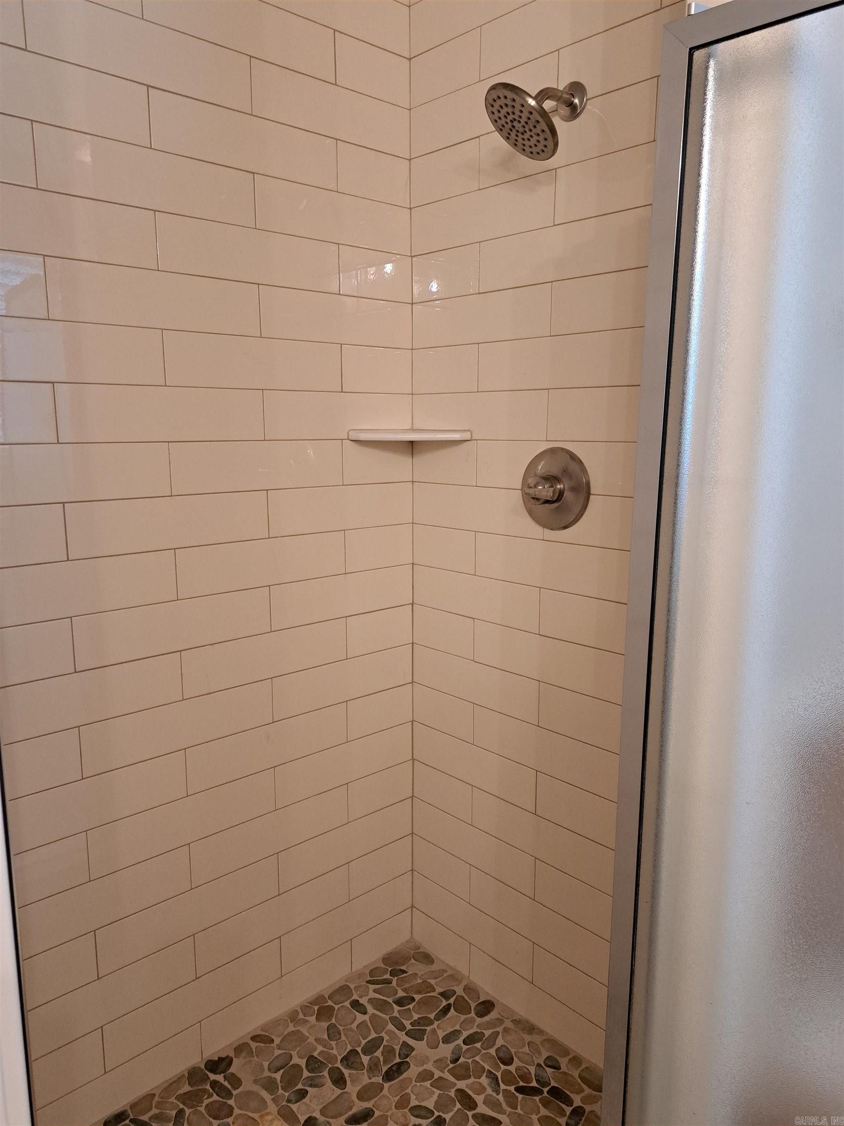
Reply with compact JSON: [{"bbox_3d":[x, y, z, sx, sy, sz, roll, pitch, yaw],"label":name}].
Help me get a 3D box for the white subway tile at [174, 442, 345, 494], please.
[{"bbox_3d":[-0.333,-0.204,1.631,0.404,0.102,0.010,-9,14,-41],"label":"white subway tile"}]

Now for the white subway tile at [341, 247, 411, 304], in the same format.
[{"bbox_3d":[-0.103,-0.643,1.747,0.207,0.101,0.010,-9,13,-42],"label":"white subway tile"}]

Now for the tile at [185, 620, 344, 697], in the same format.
[{"bbox_3d":[-0.333,0.203,1.704,0.406,0.102,0.010,-9,14,-41],"label":"tile"}]

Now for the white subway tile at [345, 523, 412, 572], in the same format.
[{"bbox_3d":[-0.104,-0.035,1.863,0.207,0.101,0.010,-9,14,-42],"label":"white subway tile"}]

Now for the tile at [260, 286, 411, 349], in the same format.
[{"bbox_3d":[-0.176,-0.529,1.699,0.404,0.101,0.010,-9,13,-42],"label":"tile"}]

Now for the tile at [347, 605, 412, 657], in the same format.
[{"bbox_3d":[-0.104,0.166,1.905,0.204,0.102,0.010,-9,14,-41],"label":"tile"}]

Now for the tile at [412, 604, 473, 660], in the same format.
[{"bbox_3d":[0.053,0.168,1.896,0.010,0.102,0.210,-9,14,-42],"label":"tile"}]

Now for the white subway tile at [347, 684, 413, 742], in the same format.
[{"bbox_3d":[-0.105,0.371,1.935,0.207,0.101,0.010,-9,14,-42],"label":"white subway tile"}]

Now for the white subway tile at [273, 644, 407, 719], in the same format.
[{"bbox_3d":[-0.178,0.281,1.851,0.406,0.101,0.010,-9,14,-42],"label":"white subway tile"}]

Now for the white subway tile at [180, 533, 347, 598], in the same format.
[{"bbox_3d":[-0.331,0.001,1.657,0.406,0.101,0.010,-9,14,-42],"label":"white subway tile"}]

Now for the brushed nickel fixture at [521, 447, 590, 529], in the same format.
[{"bbox_3d":[0.246,-0.146,1.565,0.078,0.167,0.167,-9,14,-42],"label":"brushed nickel fixture"}]

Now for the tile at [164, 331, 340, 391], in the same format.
[{"bbox_3d":[-0.329,-0.402,1.578,0.404,0.101,0.010,-9,13,-42],"label":"tile"}]

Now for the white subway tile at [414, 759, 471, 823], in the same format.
[{"bbox_3d":[0.052,0.576,1.963,0.010,0.101,0.213,-9,14,-42],"label":"white subway tile"}]

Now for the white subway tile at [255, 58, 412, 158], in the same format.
[{"bbox_3d":[-0.177,-0.938,1.634,0.406,0.101,0.010,-9,14,-42],"label":"white subway tile"}]

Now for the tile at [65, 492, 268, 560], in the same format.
[{"bbox_3d":[-0.473,-0.078,1.500,0.404,0.101,0.010,-9,13,-42],"label":"tile"}]

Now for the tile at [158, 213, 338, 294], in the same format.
[{"bbox_3d":[-0.331,-0.608,1.549,0.406,0.101,0.010,-9,14,-42],"label":"tile"}]

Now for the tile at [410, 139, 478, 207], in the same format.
[{"bbox_3d":[0.053,-0.851,1.714,0.010,0.102,0.209,-9,14,-42],"label":"tile"}]

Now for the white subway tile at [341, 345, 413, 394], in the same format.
[{"bbox_3d":[-0.102,-0.440,1.784,0.207,0.101,0.010,-9,13,-42],"label":"white subway tile"}]

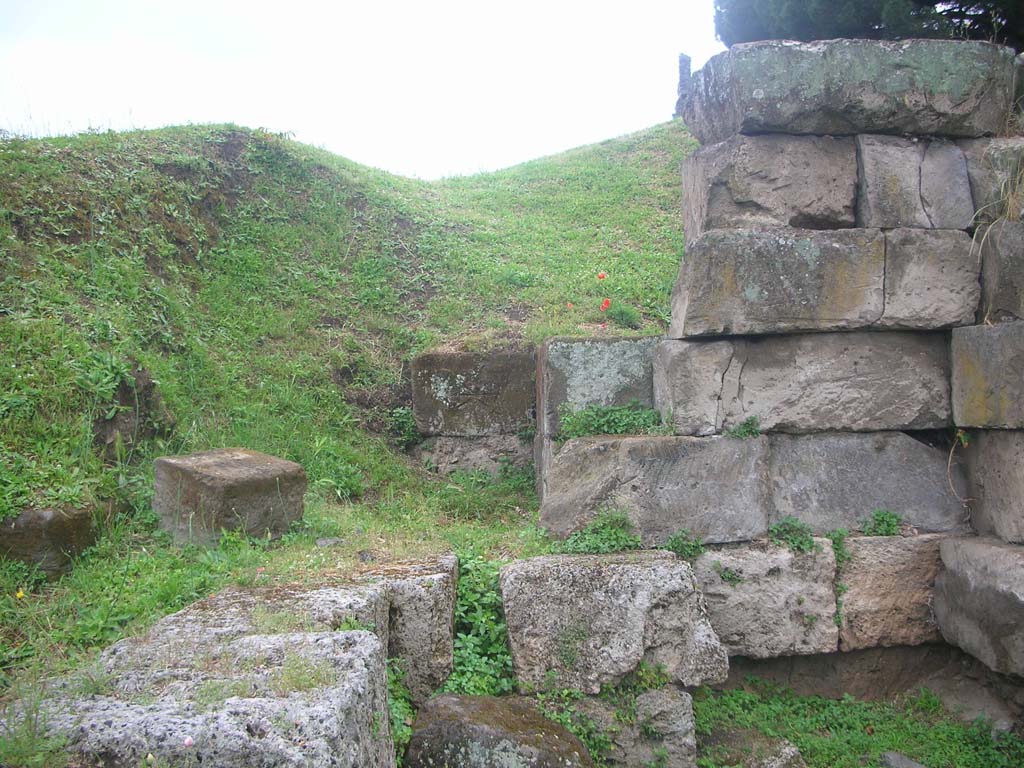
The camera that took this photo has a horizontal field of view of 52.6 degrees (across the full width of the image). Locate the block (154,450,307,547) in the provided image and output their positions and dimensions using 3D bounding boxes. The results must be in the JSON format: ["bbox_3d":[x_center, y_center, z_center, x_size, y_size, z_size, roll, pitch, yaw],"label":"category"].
[{"bbox_3d":[-1.334,0.541,4.910,0.440,0.330,0.610,-8,11,-42],"label":"block"}]

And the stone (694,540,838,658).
[{"bbox_3d":[1.224,1.075,5.398,0.763,0.534,0.500,-2,1,-7],"label":"stone"}]

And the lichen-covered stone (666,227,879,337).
[{"bbox_3d":[1.162,-0.457,4.708,0.910,0.459,0.420,-1,4,-7],"label":"lichen-covered stone"}]

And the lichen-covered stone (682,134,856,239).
[{"bbox_3d":[1.137,-0.890,4.703,0.709,0.412,0.420,-1,4,-7],"label":"lichen-covered stone"}]

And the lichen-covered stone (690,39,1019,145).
[{"bbox_3d":[1.843,-1.530,5.706,1.565,0.487,0.620,-2,1,-9],"label":"lichen-covered stone"}]

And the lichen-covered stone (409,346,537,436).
[{"bbox_3d":[-0.195,0.026,5.125,0.592,0.404,0.450,-1,4,-4],"label":"lichen-covered stone"}]

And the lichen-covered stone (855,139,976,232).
[{"bbox_3d":[1.758,-0.903,4.780,0.542,0.406,0.420,-1,4,-7],"label":"lichen-covered stone"}]

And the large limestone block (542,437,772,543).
[{"bbox_3d":[0.594,0.444,4.633,0.999,0.475,0.420,-1,4,-7],"label":"large limestone block"}]

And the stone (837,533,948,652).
[{"bbox_3d":[1.925,1.068,5.548,0.604,0.554,0.500,-2,1,-7],"label":"stone"}]

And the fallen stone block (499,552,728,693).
[{"bbox_3d":[0.436,1.092,4.949,1.008,0.568,0.500,-1,1,-4],"label":"fallen stone block"}]

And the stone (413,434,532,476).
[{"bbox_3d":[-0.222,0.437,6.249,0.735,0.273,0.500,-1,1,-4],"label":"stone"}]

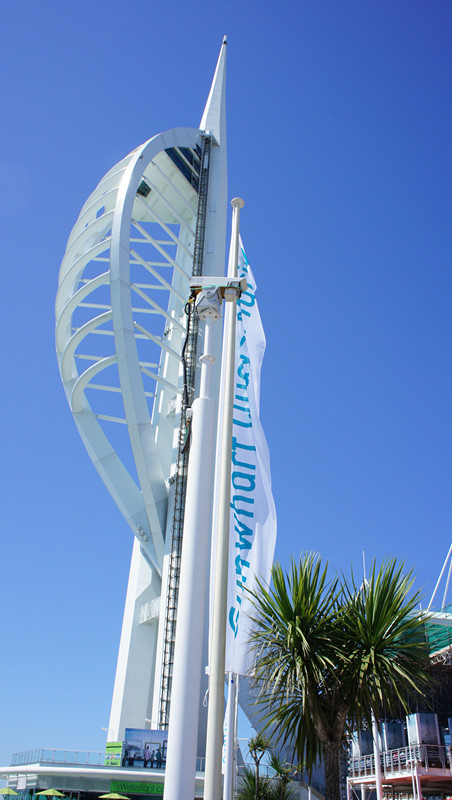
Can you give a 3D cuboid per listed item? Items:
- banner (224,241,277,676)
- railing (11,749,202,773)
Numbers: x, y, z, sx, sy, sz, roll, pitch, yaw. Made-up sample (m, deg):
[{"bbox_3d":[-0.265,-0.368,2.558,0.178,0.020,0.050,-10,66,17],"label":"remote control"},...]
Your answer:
[{"bbox_3d":[0.196,0.085,5.395,0.520,4.300,0.300,2,-33,2],"label":"banner"},{"bbox_3d":[-12.807,38.613,66.345,21.500,1.150,10.500,6,-33,-4],"label":"railing"}]

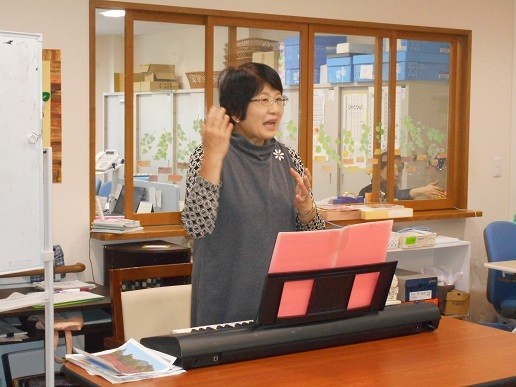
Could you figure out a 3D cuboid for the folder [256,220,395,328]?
[{"bbox_3d":[0.230,0.259,3.223,0.460,0.315,0.035,-2,23,-34],"label":"folder"}]

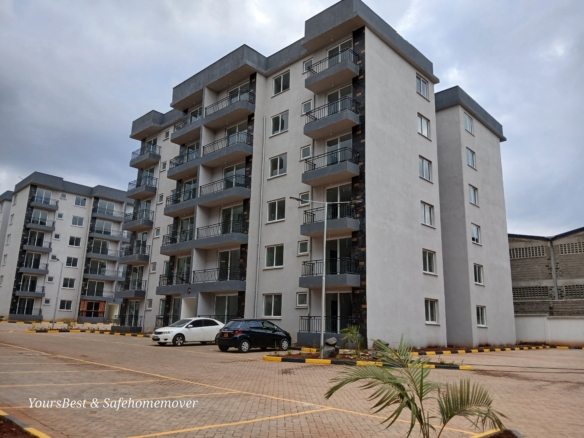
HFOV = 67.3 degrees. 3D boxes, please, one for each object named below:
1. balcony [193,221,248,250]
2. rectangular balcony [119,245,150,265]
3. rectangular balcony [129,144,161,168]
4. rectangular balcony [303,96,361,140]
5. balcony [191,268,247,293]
[{"bbox_3d":[-4.670,1.135,29.016,4.327,1.414,0.980,-10,-17,43],"label":"balcony"},{"bbox_3d":[-13.670,3.130,38.148,3.455,1.369,1.023,-10,-17,43],"label":"rectangular balcony"},{"bbox_3d":[-13.573,-5.639,40.677,3.457,1.300,1.050,-11,-18,43],"label":"rectangular balcony"},{"bbox_3d":[2.241,-5.741,25.126,3.185,1.362,1.080,-11,-18,42],"label":"rectangular balcony"},{"bbox_3d":[-4.757,4.062,28.362,4.327,1.414,0.980,-10,-17,43],"label":"balcony"}]

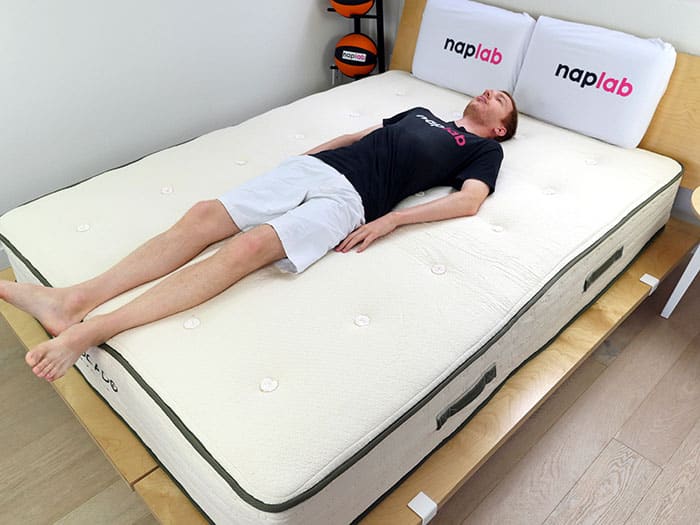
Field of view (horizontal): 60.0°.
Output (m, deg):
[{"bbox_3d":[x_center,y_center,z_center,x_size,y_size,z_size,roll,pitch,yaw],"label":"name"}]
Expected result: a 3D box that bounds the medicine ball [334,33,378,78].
[{"bbox_3d":[0.035,-1.107,3.250,0.231,0.231,0.231,1,37,0],"label":"medicine ball"}]

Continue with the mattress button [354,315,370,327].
[{"bbox_3d":[0.033,0.155,1.618,0.042,0.009,0.042,1,37,0],"label":"mattress button"}]

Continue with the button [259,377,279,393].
[{"bbox_3d":[-0.192,0.289,1.436,0.043,0.009,0.043,1,37,0],"label":"button"}]

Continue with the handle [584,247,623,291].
[{"bbox_3d":[0.872,0.015,2.072,0.022,0.056,0.265,31,47,34],"label":"handle"}]

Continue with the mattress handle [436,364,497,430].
[{"bbox_3d":[0.319,0.357,1.628,0.022,0.058,0.260,31,47,34],"label":"mattress handle"}]

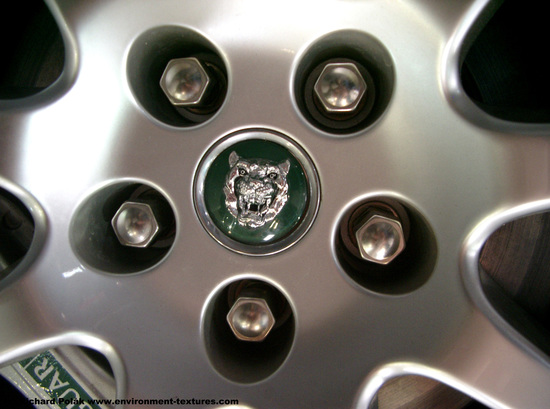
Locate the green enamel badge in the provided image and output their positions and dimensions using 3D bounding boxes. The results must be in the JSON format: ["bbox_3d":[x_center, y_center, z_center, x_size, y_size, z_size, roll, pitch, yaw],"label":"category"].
[{"bbox_3d":[-0.007,-0.006,0.257,0.055,0.055,0.015,6,7,6],"label":"green enamel badge"}]

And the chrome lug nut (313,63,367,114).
[{"bbox_3d":[0.029,-0.050,0.257,0.021,0.020,0.026,0,6,6],"label":"chrome lug nut"}]

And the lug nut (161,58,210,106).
[{"bbox_3d":[-0.037,-0.054,0.263,0.021,0.020,0.026,0,6,6],"label":"lug nut"}]

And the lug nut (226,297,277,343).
[{"bbox_3d":[-0.009,0.050,0.272,0.021,0.020,0.026,0,6,6],"label":"lug nut"}]

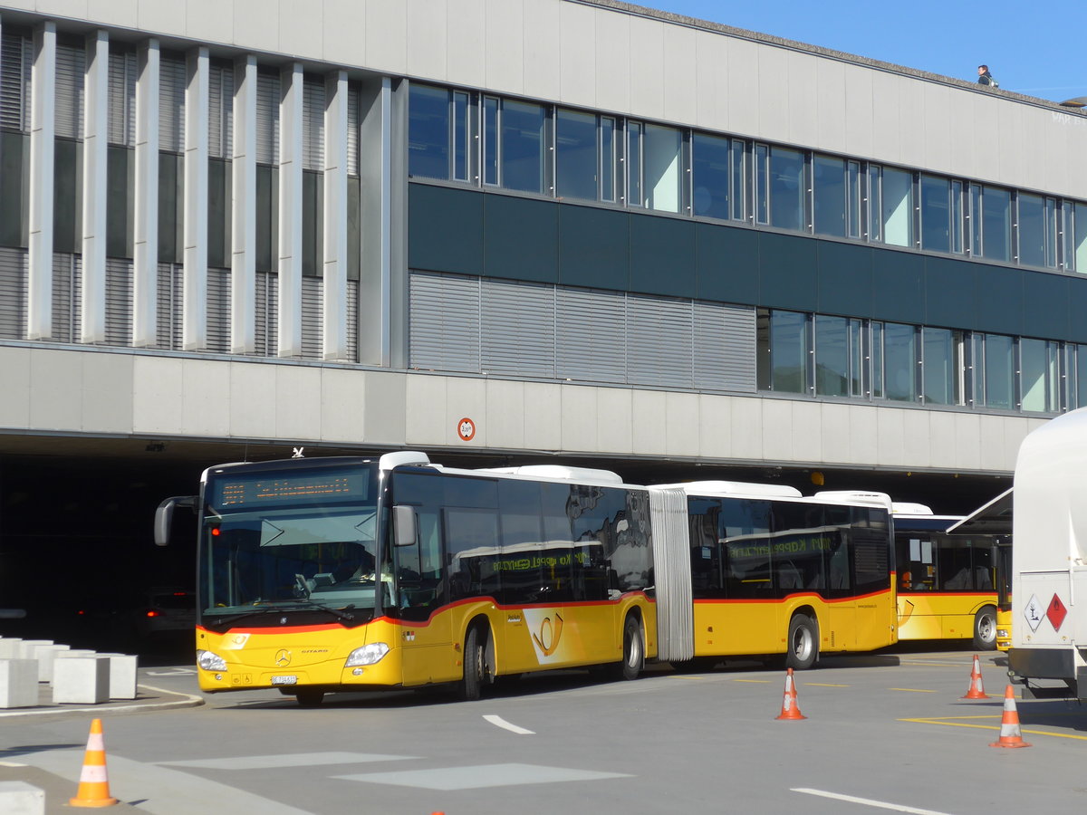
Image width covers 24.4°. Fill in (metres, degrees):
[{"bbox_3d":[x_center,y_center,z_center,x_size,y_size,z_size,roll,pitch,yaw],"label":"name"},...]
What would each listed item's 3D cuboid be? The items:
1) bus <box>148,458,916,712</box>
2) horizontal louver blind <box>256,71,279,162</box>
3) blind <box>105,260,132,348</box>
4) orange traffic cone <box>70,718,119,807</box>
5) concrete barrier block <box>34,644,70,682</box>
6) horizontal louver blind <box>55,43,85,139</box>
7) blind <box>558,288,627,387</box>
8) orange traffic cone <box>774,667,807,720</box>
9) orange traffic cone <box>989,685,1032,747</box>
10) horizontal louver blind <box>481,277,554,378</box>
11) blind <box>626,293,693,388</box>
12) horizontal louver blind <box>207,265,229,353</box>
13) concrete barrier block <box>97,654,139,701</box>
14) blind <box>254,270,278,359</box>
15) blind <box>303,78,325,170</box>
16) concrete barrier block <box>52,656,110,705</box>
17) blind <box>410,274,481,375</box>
[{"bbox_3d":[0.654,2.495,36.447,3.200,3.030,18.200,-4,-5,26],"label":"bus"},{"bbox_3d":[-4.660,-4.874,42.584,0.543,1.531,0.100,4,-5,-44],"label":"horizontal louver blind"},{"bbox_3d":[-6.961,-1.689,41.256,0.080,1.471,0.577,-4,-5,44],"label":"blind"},{"bbox_3d":[-2.818,2.221,15.767,0.290,0.530,0.290,1,-4,-10],"label":"orange traffic cone"},{"bbox_3d":[-6.632,3.448,33.856,0.490,0.490,0.490,1,-4,-11],"label":"concrete barrier block"},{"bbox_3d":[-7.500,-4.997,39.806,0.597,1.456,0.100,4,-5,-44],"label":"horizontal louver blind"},{"bbox_3d":[0.896,-1.325,46.825,1.825,1.687,0.100,4,-5,-44],"label":"blind"},{"bbox_3d":[2.465,2.847,25.000,0.320,0.510,0.320,0,-4,0],"label":"orange traffic cone"},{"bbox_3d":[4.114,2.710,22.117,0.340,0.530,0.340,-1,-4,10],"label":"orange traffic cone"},{"bbox_3d":[-0.452,-1.415,45.508,1.836,1.688,0.100,4,-5,-44],"label":"horizontal louver blind"},{"bbox_3d":[2.277,-1.254,48.953,0.080,1.683,1.895,-4,-5,44],"label":"blind"},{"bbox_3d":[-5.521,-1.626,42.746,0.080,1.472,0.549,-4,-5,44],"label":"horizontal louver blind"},{"bbox_3d":[-5.001,3.141,29.336,0.500,0.500,0.500,0,-4,-6],"label":"concrete barrier block"},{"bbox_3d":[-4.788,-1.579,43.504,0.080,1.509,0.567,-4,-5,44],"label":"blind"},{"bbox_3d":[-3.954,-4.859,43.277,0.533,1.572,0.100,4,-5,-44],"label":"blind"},{"bbox_3d":[-5.240,3.095,28.490,0.515,0.510,0.515,-1,-4,8],"label":"concrete barrier block"},{"bbox_3d":[-1.748,-1.480,44.792,0.080,1.682,1.687,-4,-5,44],"label":"blind"}]

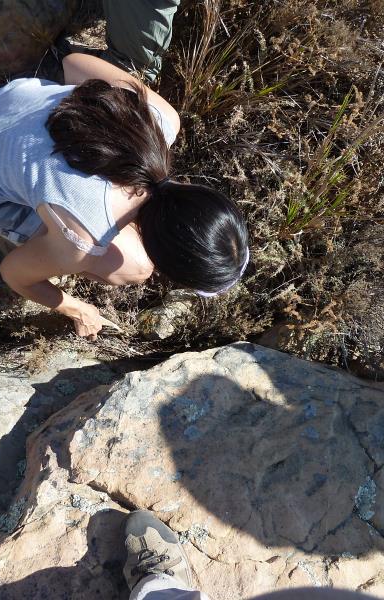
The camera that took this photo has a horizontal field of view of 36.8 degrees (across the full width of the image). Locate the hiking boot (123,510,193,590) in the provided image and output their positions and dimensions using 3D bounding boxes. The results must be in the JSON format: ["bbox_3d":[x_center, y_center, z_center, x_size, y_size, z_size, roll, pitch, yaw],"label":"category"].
[{"bbox_3d":[-0.062,0.558,1.110,0.112,0.115,0.290,-10,79,-2],"label":"hiking boot"}]

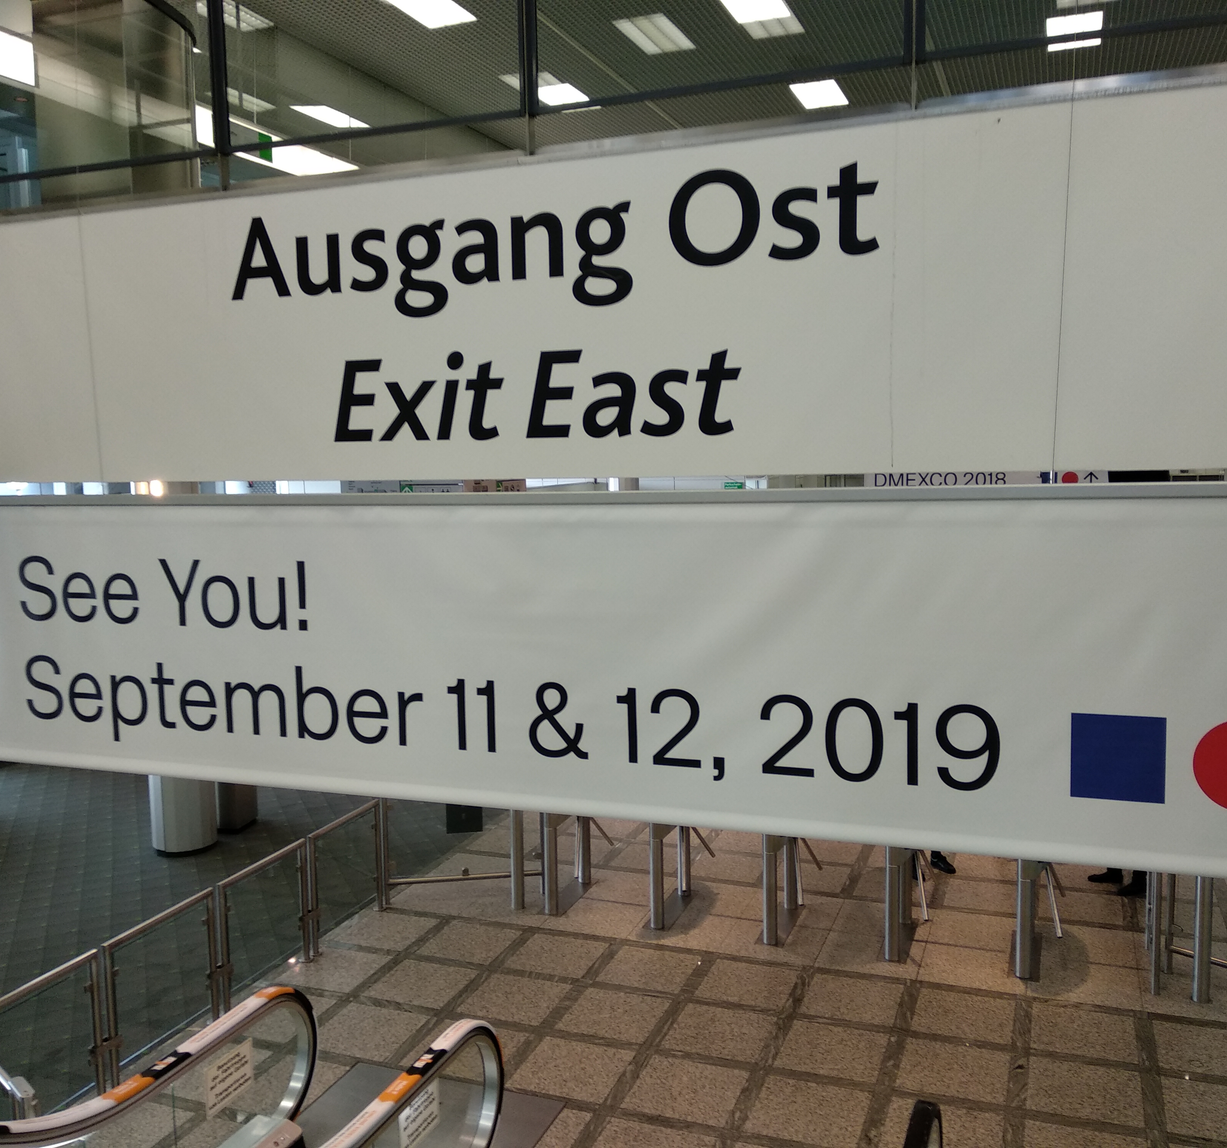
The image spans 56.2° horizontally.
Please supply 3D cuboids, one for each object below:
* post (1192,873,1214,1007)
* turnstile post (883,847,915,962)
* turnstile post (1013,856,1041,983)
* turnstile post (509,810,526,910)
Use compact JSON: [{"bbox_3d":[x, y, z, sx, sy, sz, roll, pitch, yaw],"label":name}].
[{"bbox_3d":[3.805,2.290,7.432,0.110,0.950,0.110,1,5,21],"label":"post"},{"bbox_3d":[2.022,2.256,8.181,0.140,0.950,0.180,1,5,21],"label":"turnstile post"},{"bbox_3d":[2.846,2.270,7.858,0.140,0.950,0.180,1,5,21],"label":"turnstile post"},{"bbox_3d":[-0.752,2.214,9.235,0.110,0.950,0.110,1,5,21],"label":"turnstile post"}]

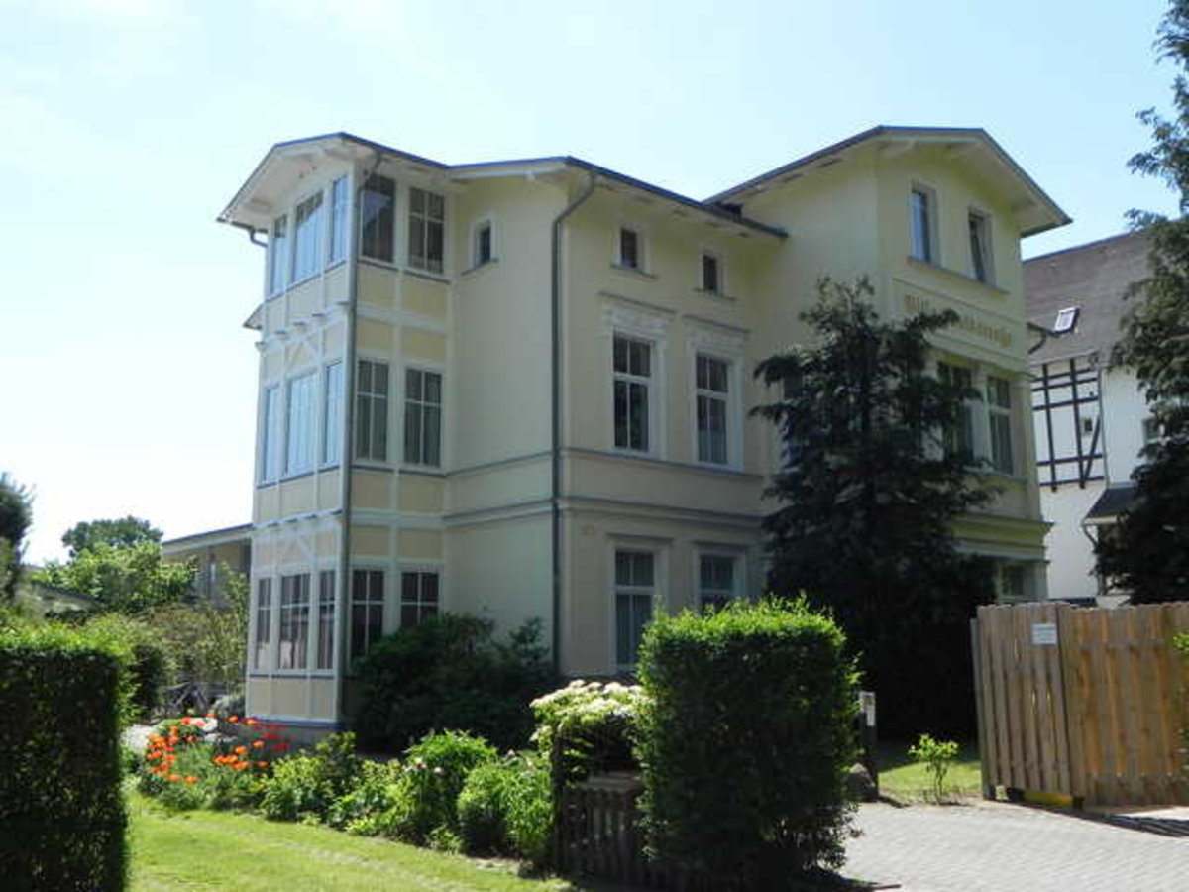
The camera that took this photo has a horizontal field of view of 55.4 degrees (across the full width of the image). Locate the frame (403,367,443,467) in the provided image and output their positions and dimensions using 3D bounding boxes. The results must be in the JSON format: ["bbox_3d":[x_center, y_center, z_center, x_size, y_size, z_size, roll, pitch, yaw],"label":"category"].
[{"bbox_3d":[-3.142,-0.525,20.690,0.799,1.738,0.100,8,-13,-41],"label":"frame"}]

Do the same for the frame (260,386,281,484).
[{"bbox_3d":[-6.141,-0.251,21.452,0.100,1.828,0.617,8,-14,-40],"label":"frame"}]

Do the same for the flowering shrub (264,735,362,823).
[{"bbox_3d":[-2.829,3.288,11.353,1.004,0.782,1.004,2,-10,-14],"label":"flowering shrub"}]

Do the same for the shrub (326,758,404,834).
[{"bbox_3d":[-2.140,3.229,10.618,0.739,0.601,0.600,1,-11,-11],"label":"shrub"}]

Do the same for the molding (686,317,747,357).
[{"bbox_3d":[2.246,-1.935,20.278,1.654,0.603,0.187,8,-13,-40],"label":"molding"}]

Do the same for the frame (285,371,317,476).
[{"bbox_3d":[-5.294,-0.394,20.487,0.100,1.782,1.024,8,-14,-40],"label":"frame"}]

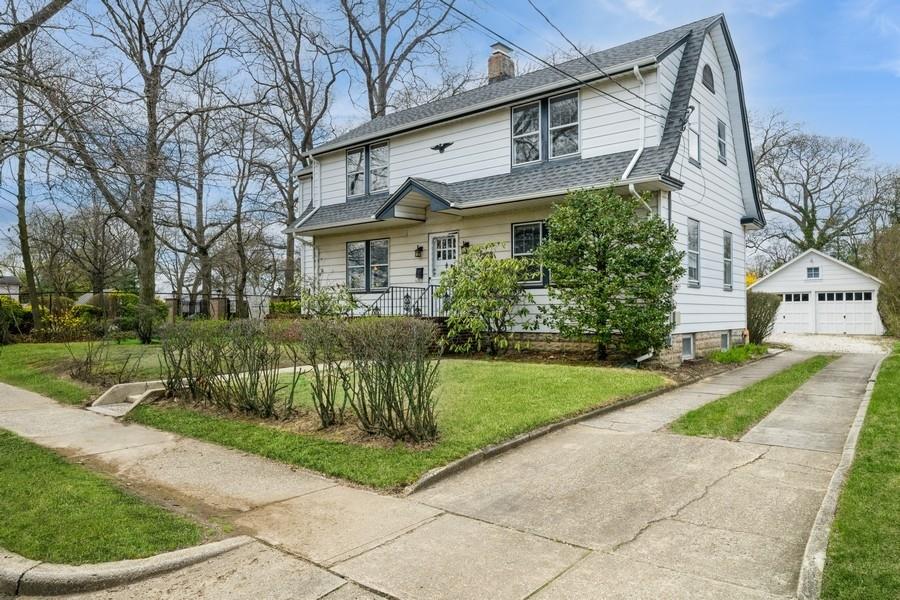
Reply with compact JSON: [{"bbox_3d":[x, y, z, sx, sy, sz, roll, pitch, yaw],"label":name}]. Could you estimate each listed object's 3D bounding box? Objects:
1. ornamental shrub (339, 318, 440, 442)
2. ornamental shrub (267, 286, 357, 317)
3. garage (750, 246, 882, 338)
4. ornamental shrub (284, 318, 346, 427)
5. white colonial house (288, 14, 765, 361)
[{"bbox_3d":[-0.602,0.793,6.182,0.950,1.196,0.850,-1,-2,39],"label":"ornamental shrub"},{"bbox_3d":[-3.803,0.535,17.088,2.100,1.804,1.700,-1,-2,39],"label":"ornamental shrub"},{"bbox_3d":[19.981,-0.390,32.254,5.830,4.250,6.200,-1,-2,39],"label":"garage"},{"bbox_3d":[-1.522,0.812,6.782,0.670,1.191,0.630,-1,-2,39],"label":"ornamental shrub"},{"bbox_3d":[1.299,-2.741,17.992,12.992,8.435,8.374,-1,-2,39],"label":"white colonial house"}]

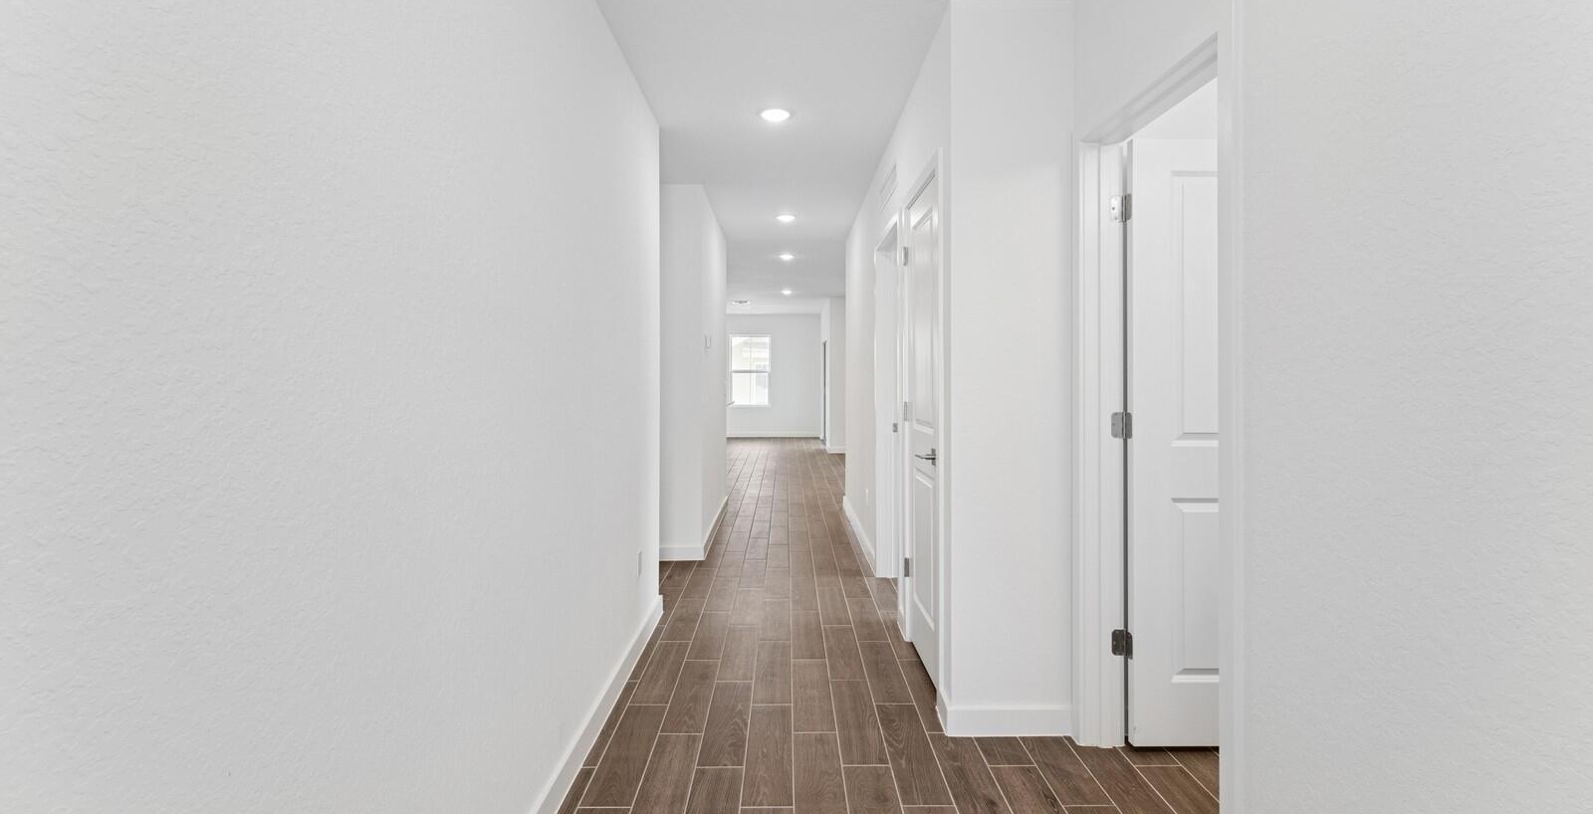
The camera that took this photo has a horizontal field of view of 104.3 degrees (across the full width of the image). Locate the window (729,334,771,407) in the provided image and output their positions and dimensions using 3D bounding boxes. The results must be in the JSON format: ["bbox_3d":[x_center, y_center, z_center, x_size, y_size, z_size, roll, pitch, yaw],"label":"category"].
[{"bbox_3d":[-0.957,-0.753,12.700,0.860,1.470,0.100,0,1,-1],"label":"window"}]

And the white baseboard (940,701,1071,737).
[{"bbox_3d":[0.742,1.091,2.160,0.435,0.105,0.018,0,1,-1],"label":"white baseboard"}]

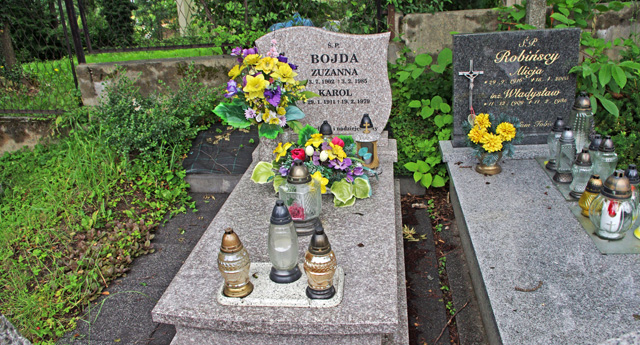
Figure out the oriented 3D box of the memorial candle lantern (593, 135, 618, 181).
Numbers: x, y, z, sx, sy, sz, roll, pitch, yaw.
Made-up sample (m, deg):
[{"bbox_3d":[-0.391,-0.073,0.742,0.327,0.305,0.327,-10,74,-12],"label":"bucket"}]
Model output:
[{"bbox_3d":[1.446,-0.056,2.420,0.120,0.260,0.120,0,21,8],"label":"memorial candle lantern"}]

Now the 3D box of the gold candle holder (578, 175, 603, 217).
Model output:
[{"bbox_3d":[1.237,0.105,2.169,0.100,0.187,0.100,0,21,8],"label":"gold candle holder"}]

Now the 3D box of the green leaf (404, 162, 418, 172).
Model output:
[{"bbox_3d":[0.515,-0.028,2.700,0.080,0.055,0.055,-1,20,9],"label":"green leaf"}]

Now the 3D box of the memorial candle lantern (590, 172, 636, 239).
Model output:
[{"bbox_3d":[1.147,0.120,1.861,0.185,0.262,0.185,0,22,8],"label":"memorial candle lantern"}]

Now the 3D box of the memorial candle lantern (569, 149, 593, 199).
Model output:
[{"bbox_3d":[1.244,0.004,2.263,0.107,0.232,0.107,0,23,8],"label":"memorial candle lantern"}]

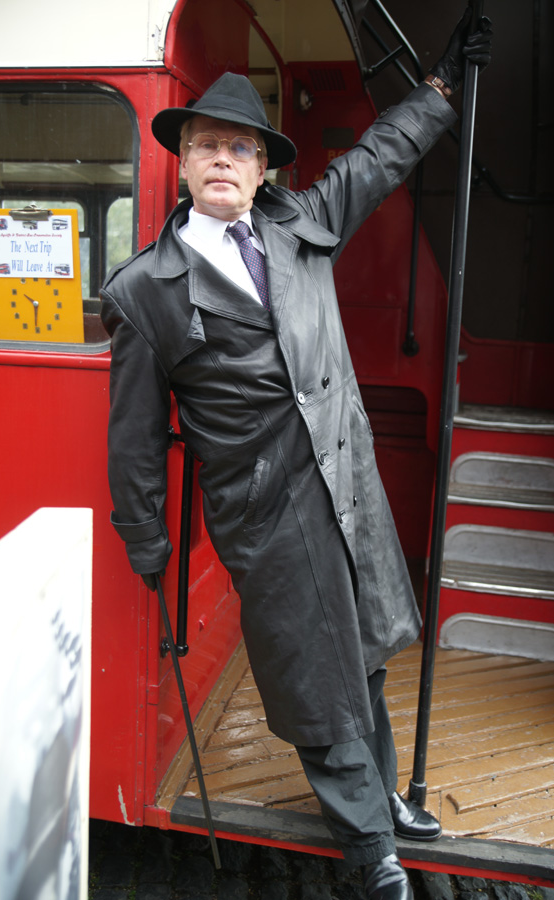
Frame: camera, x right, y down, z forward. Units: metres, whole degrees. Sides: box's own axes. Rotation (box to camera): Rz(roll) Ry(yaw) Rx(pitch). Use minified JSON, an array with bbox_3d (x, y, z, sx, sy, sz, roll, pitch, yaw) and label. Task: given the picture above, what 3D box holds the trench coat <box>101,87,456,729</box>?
[{"bbox_3d":[0.038,-0.051,1.815,0.740,1.380,0.460,-4,13,-16],"label":"trench coat"}]

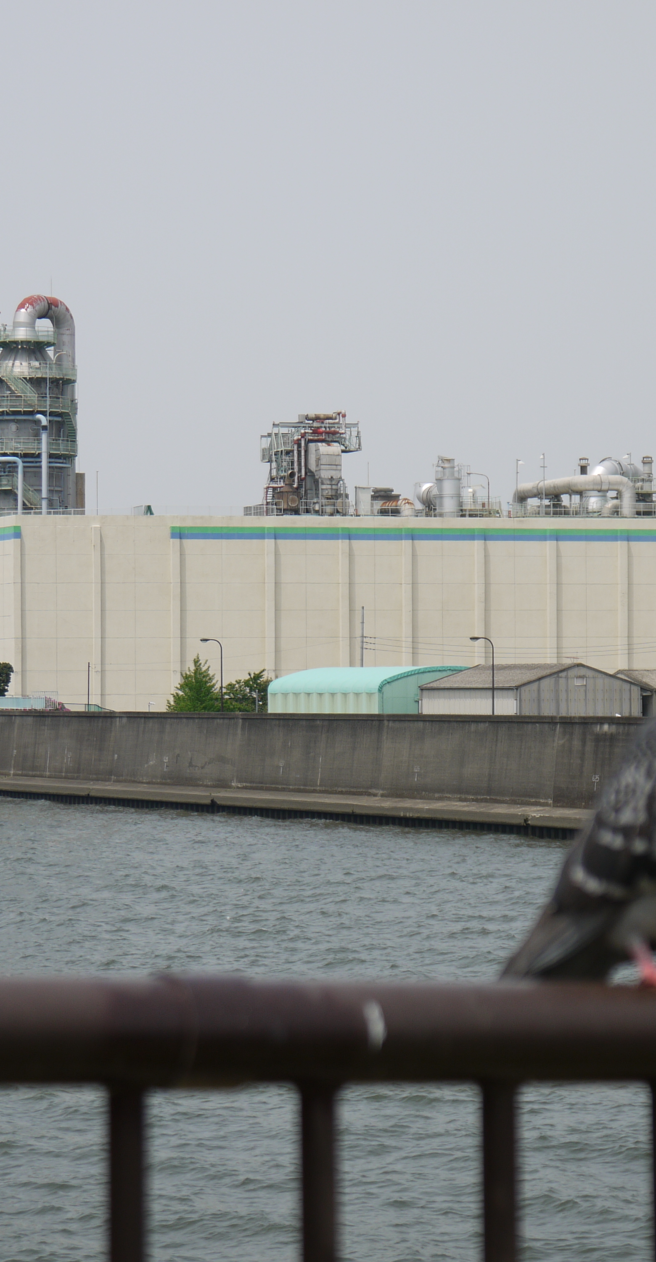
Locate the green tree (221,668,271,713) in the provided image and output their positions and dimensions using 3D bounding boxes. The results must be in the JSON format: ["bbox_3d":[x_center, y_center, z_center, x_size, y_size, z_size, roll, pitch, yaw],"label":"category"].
[{"bbox_3d":[-5.148,4.715,260.000,3.600,4.800,3.500,0,-1,0],"label":"green tree"}]

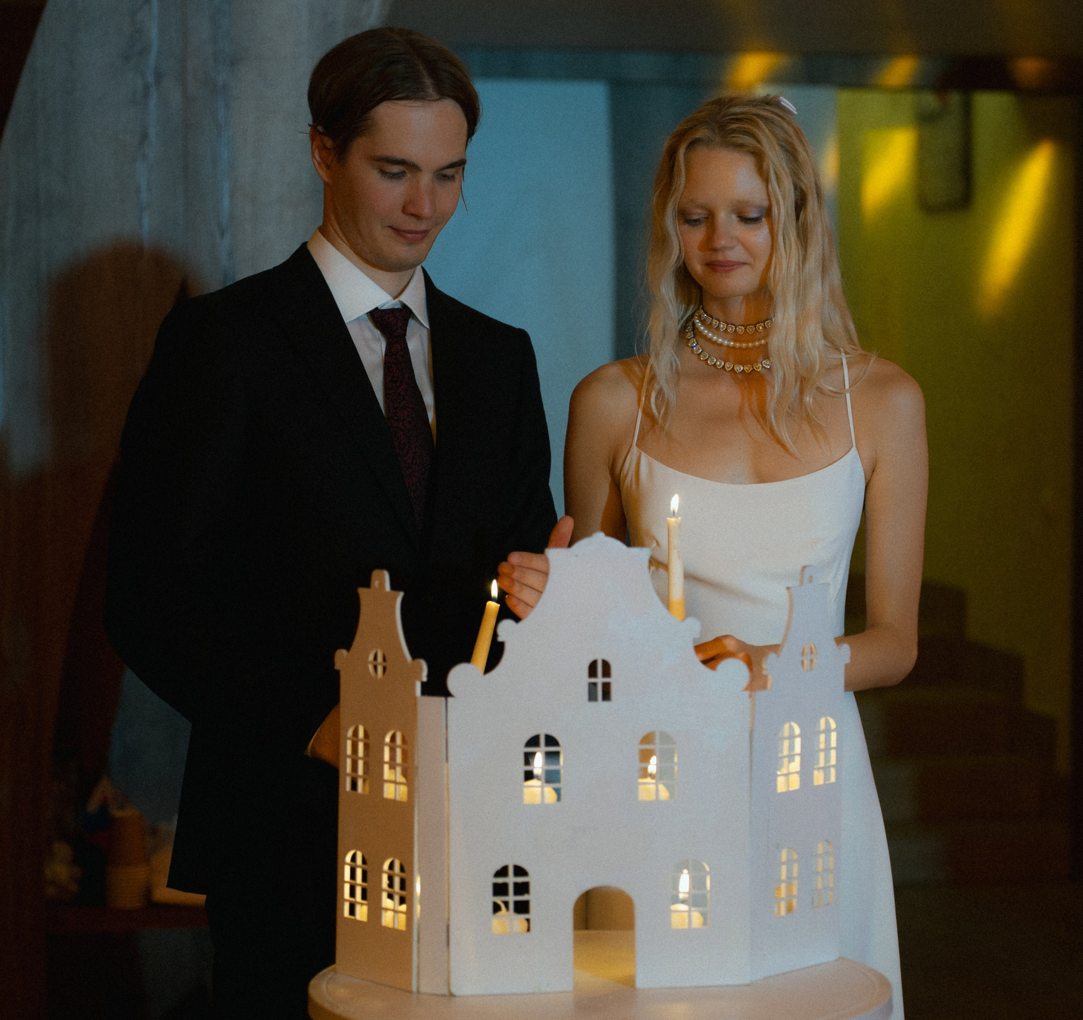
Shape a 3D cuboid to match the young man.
[{"bbox_3d":[-0.179,0.406,3.467,0.530,1.860,0.480,-2,4,-27],"label":"young man"}]

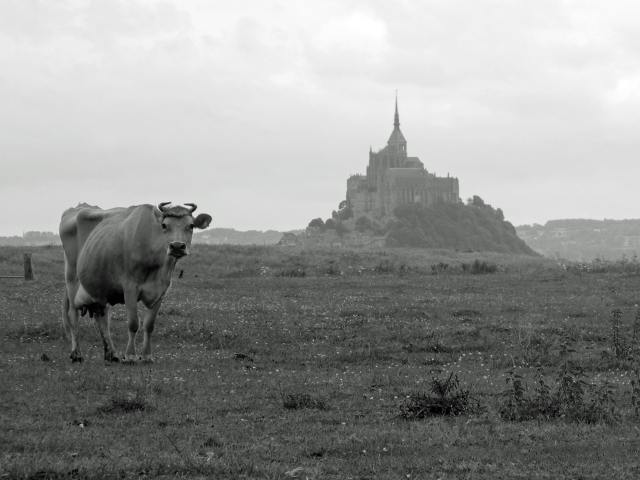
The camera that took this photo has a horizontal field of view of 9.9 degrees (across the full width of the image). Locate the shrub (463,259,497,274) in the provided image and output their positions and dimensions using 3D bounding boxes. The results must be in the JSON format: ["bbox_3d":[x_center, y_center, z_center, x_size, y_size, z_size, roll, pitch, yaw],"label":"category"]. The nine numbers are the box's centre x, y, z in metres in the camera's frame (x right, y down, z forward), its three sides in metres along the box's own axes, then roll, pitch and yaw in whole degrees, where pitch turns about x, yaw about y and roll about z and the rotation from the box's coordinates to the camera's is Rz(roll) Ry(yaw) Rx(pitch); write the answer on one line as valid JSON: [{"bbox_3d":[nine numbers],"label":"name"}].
[{"bbox_3d":[3.537,0.588,82.000,0.754,0.355,0.600,0,0,0],"label":"shrub"}]

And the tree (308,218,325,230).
[{"bbox_3d":[-2.830,-12.533,2990.000,12.938,9.703,12.291,0,0,0],"label":"tree"}]

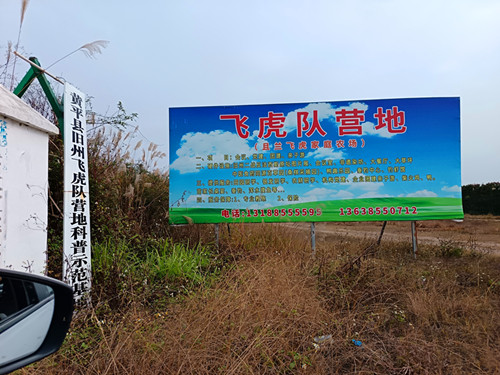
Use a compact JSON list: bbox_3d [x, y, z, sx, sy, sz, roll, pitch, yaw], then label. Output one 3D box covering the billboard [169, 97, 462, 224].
[{"bbox_3d":[1.251,-0.520,7.080,5.900,2.453,0.100,-1,-2,4],"label":"billboard"}]

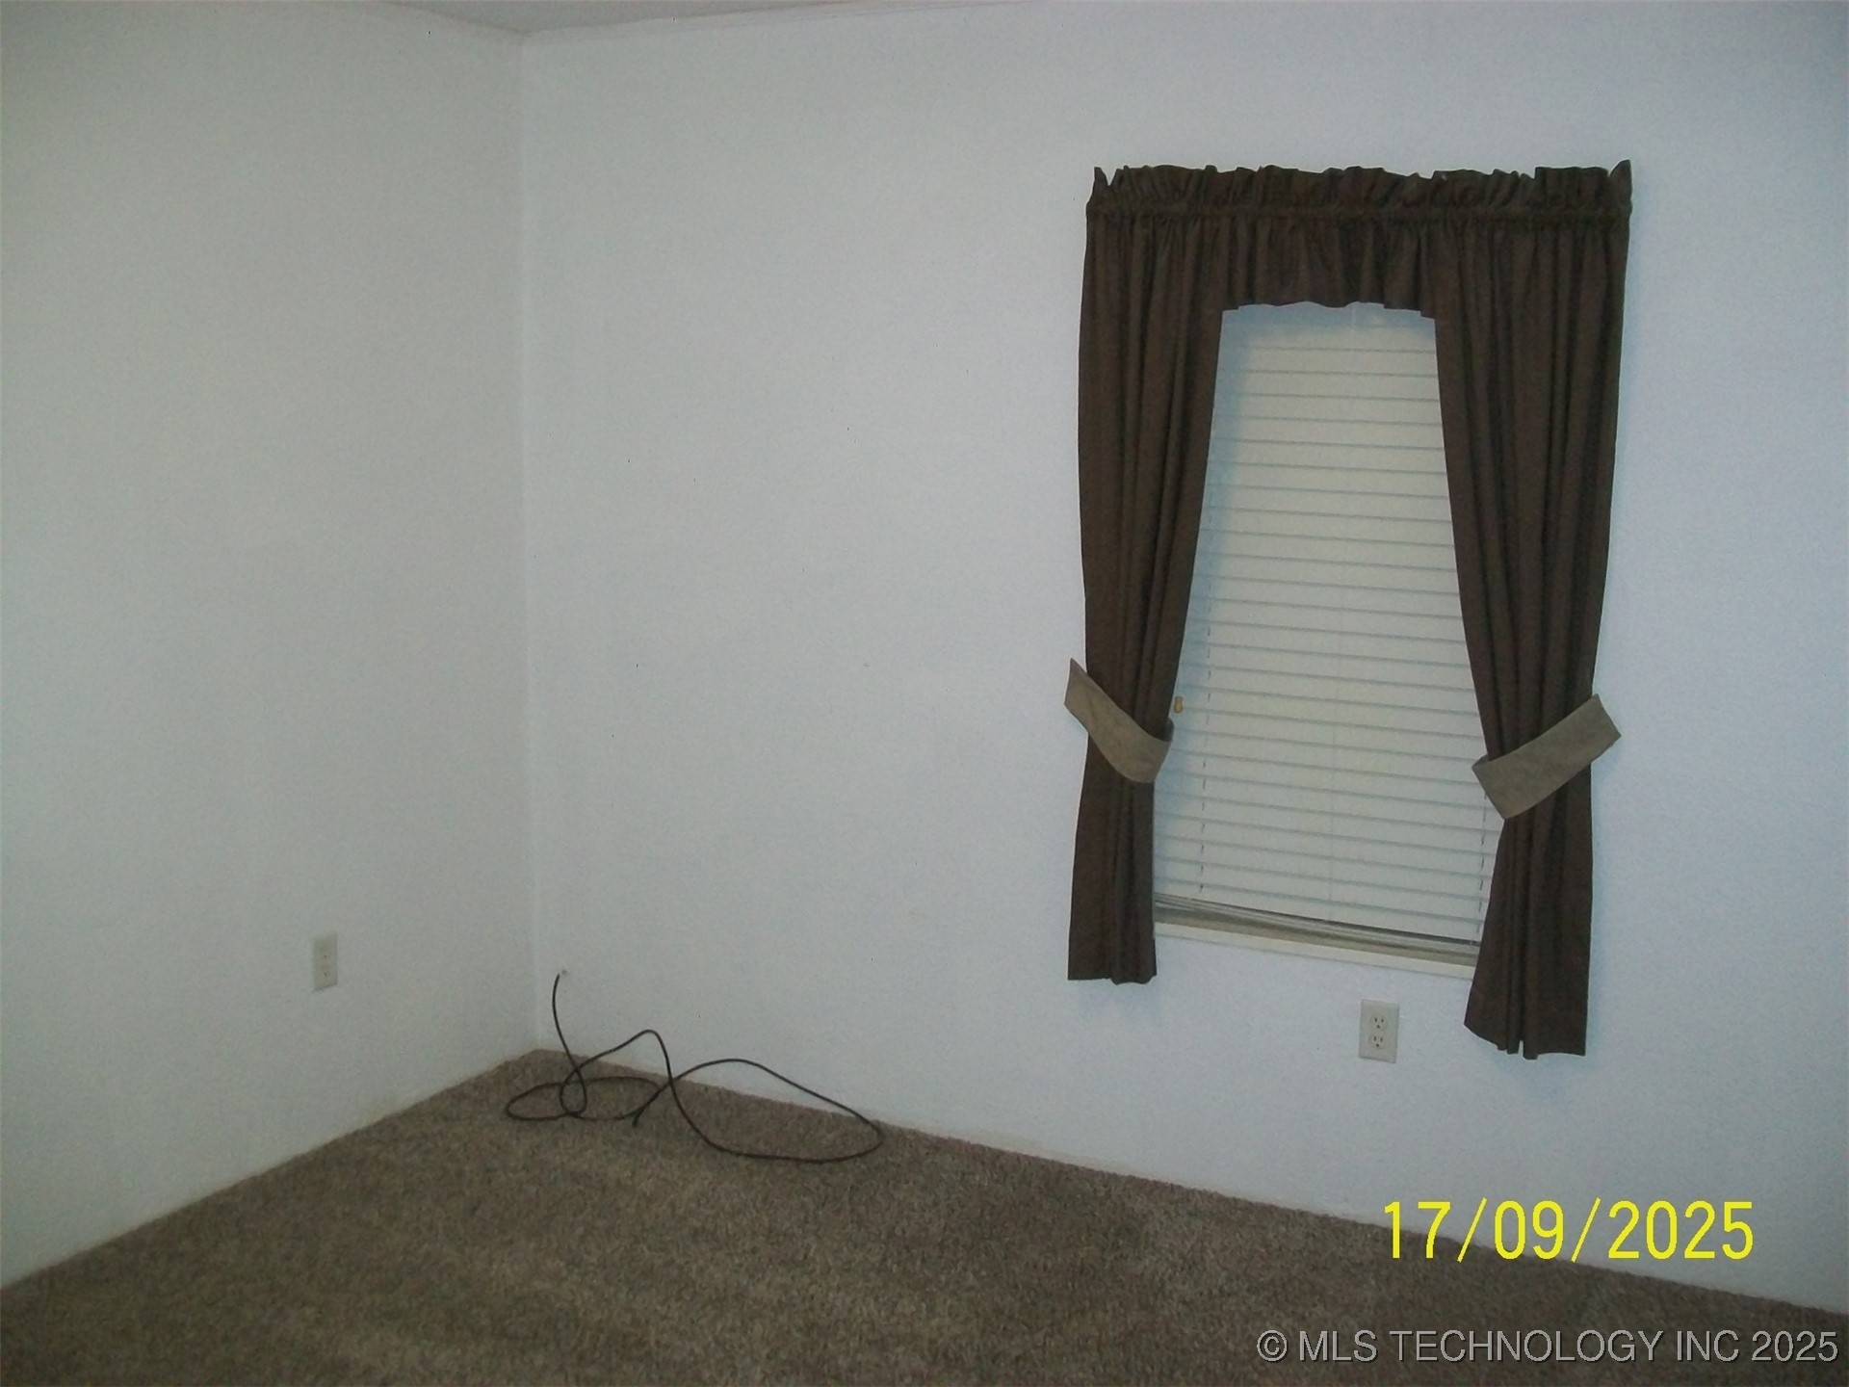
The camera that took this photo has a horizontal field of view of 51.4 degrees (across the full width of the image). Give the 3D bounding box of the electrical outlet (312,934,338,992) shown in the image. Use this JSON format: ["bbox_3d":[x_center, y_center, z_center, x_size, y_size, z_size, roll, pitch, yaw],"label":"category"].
[{"bbox_3d":[-1.252,0.562,4.022,0.010,0.115,0.071,5,10,27],"label":"electrical outlet"}]

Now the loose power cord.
[{"bbox_3d":[-0.541,0.834,4.234,0.940,0.210,0.360,5,10,27],"label":"loose power cord"}]

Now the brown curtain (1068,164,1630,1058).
[{"bbox_3d":[0.748,-0.168,3.568,1.035,1.610,0.110,5,10,27],"label":"brown curtain"}]

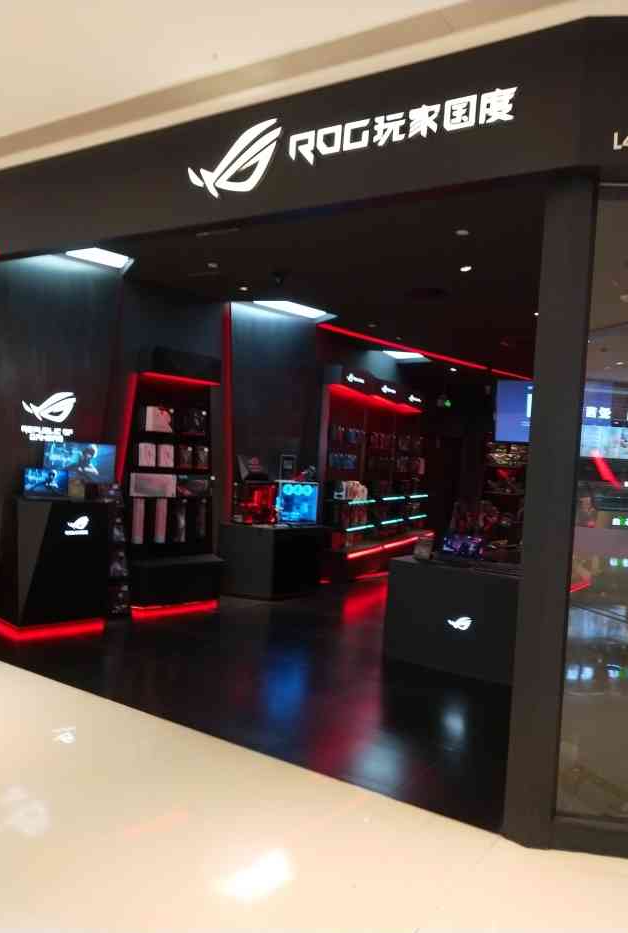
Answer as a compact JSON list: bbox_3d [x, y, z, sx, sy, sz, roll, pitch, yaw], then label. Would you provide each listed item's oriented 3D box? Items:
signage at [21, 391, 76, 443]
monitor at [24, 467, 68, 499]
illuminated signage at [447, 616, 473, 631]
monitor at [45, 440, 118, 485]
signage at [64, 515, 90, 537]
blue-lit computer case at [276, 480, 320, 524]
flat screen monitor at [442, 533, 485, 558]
[{"bbox_3d":[-2.371,-0.446,5.536,0.460,0.440,0.030,0,4,-30],"label":"signage"},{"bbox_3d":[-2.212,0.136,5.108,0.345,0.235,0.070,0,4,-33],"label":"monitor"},{"bbox_3d":[1.044,1.127,4.450,0.175,0.090,0.020,4,4,29],"label":"illuminated signage"},{"bbox_3d":[-2.024,-0.035,5.363,0.590,0.365,0.060,1,4,-28],"label":"monitor"},{"bbox_3d":[-1.927,0.481,5.052,0.210,0.165,0.020,0,4,-36],"label":"signage"},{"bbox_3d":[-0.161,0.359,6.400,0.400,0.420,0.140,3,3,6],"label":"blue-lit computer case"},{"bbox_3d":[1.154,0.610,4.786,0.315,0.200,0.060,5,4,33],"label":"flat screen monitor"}]

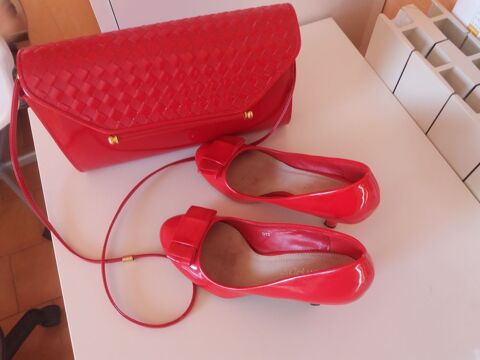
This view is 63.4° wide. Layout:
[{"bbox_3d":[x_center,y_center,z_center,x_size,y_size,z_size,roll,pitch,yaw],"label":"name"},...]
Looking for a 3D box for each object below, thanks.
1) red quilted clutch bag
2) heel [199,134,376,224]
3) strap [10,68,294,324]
[{"bbox_3d":[-0.078,-0.113,0.466,0.289,0.157,0.076,-14,61,-7],"label":"red quilted clutch bag"},{"bbox_3d":[0.039,-0.011,0.422,0.215,0.127,0.074,23,62,13],"label":"heel"},{"bbox_3d":[-0.063,0.004,0.406,0.332,0.145,0.240,-14,61,-7],"label":"strap"}]

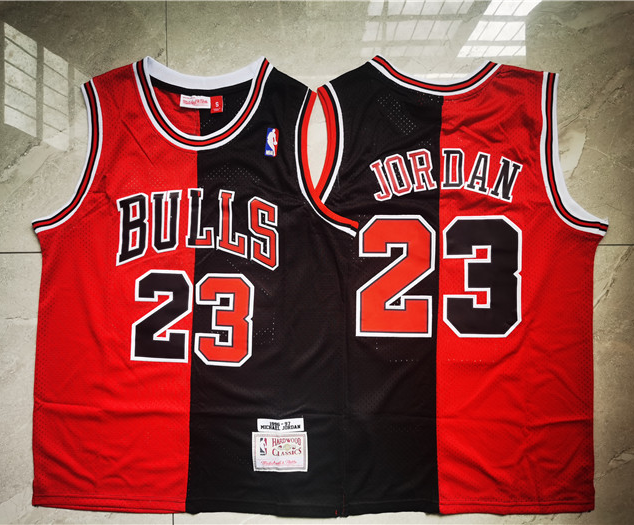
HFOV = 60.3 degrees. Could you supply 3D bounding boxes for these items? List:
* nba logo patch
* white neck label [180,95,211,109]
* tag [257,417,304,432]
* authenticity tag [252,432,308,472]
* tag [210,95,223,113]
[{"bbox_3d":[-0.074,-0.199,0.905,0.018,0.004,0.046,6,91,2],"label":"nba logo patch"},{"bbox_3d":[-0.202,-0.268,0.913,0.051,0.004,0.020,5,91,2],"label":"white neck label"},{"bbox_3d":[-0.060,0.271,0.908,0.077,0.004,0.022,-1,90,2],"label":"tag"},{"bbox_3d":[-0.061,0.316,0.908,0.090,0.004,0.066,0,90,2],"label":"authenticity tag"},{"bbox_3d":[-0.167,-0.263,0.912,0.020,0.004,0.027,-3,90,2],"label":"tag"}]

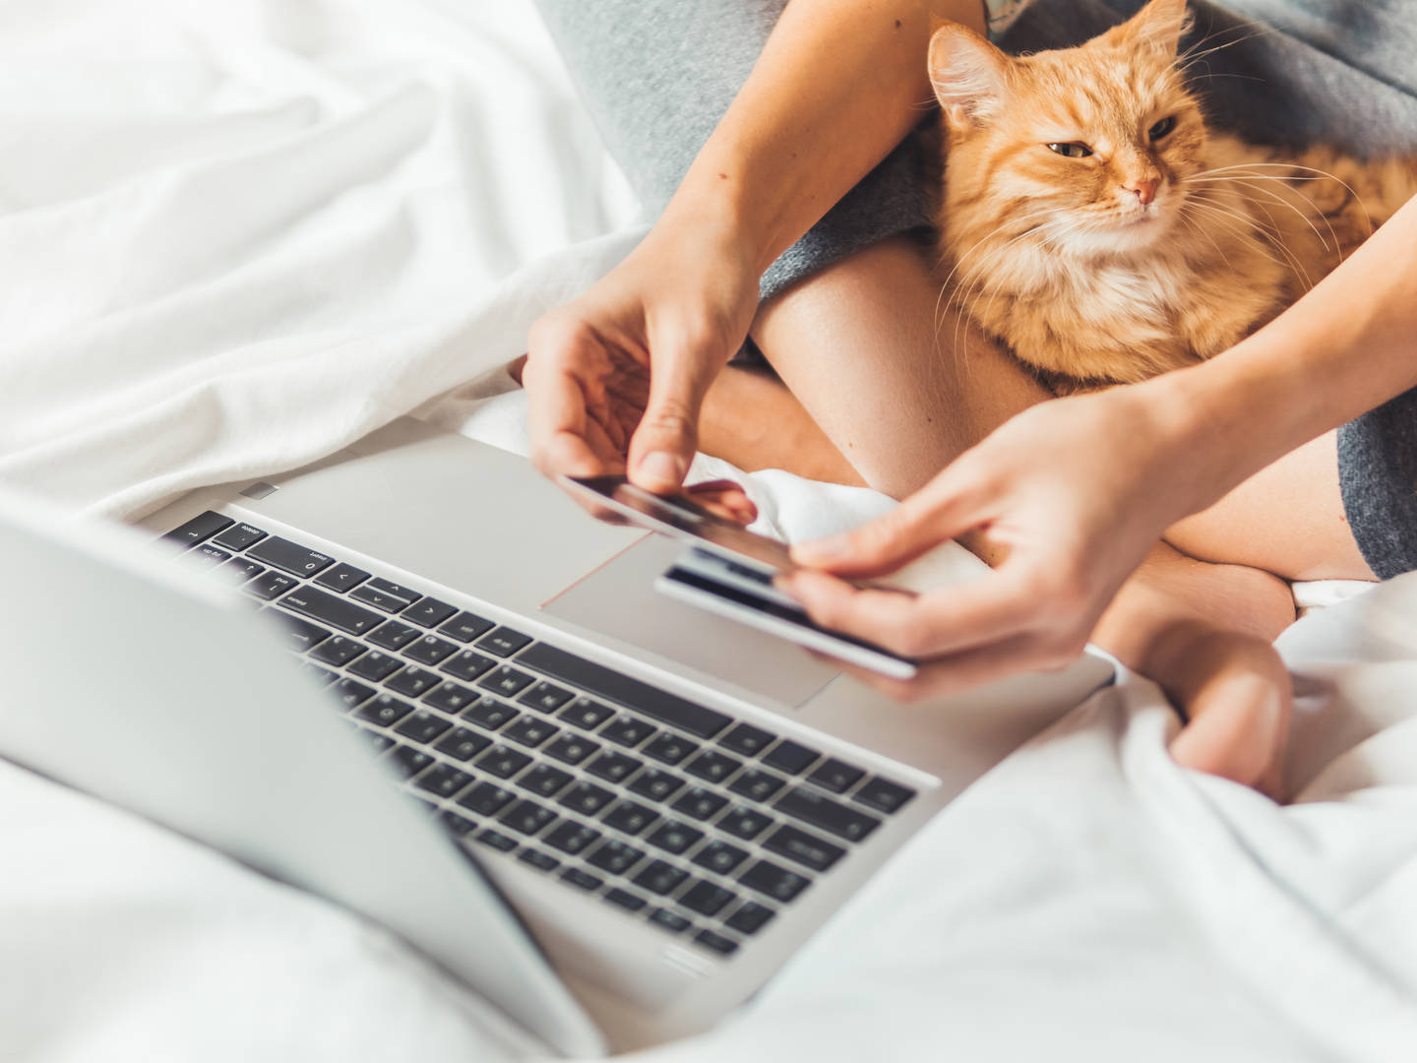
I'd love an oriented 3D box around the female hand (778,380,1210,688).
[{"bbox_3d":[0.093,0.002,0.797,0.148,0.085,0.080,-15,33,-19],"label":"female hand"}]

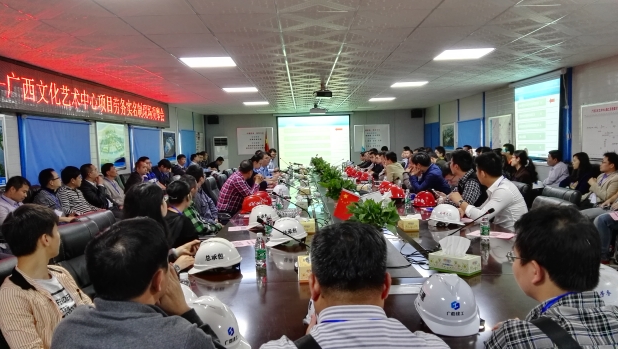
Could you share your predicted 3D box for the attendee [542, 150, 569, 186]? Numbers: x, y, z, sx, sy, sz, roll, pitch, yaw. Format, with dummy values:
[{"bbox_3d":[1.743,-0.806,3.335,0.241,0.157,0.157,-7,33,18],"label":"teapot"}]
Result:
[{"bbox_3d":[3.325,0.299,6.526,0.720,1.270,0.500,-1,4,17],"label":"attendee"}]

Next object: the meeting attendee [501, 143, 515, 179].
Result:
[{"bbox_3d":[3.354,0.161,8.071,0.700,1.340,0.500,-1,4,15],"label":"meeting attendee"}]

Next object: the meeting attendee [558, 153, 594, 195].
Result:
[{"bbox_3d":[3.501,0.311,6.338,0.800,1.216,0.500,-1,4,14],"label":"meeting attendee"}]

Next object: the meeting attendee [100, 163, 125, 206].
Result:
[{"bbox_3d":[-2.770,0.446,6.972,0.800,1.240,0.500,-2,4,-5],"label":"meeting attendee"}]

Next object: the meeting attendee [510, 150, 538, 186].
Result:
[{"bbox_3d":[3.050,0.263,7.083,0.800,1.238,0.500,-1,4,17],"label":"meeting attendee"}]

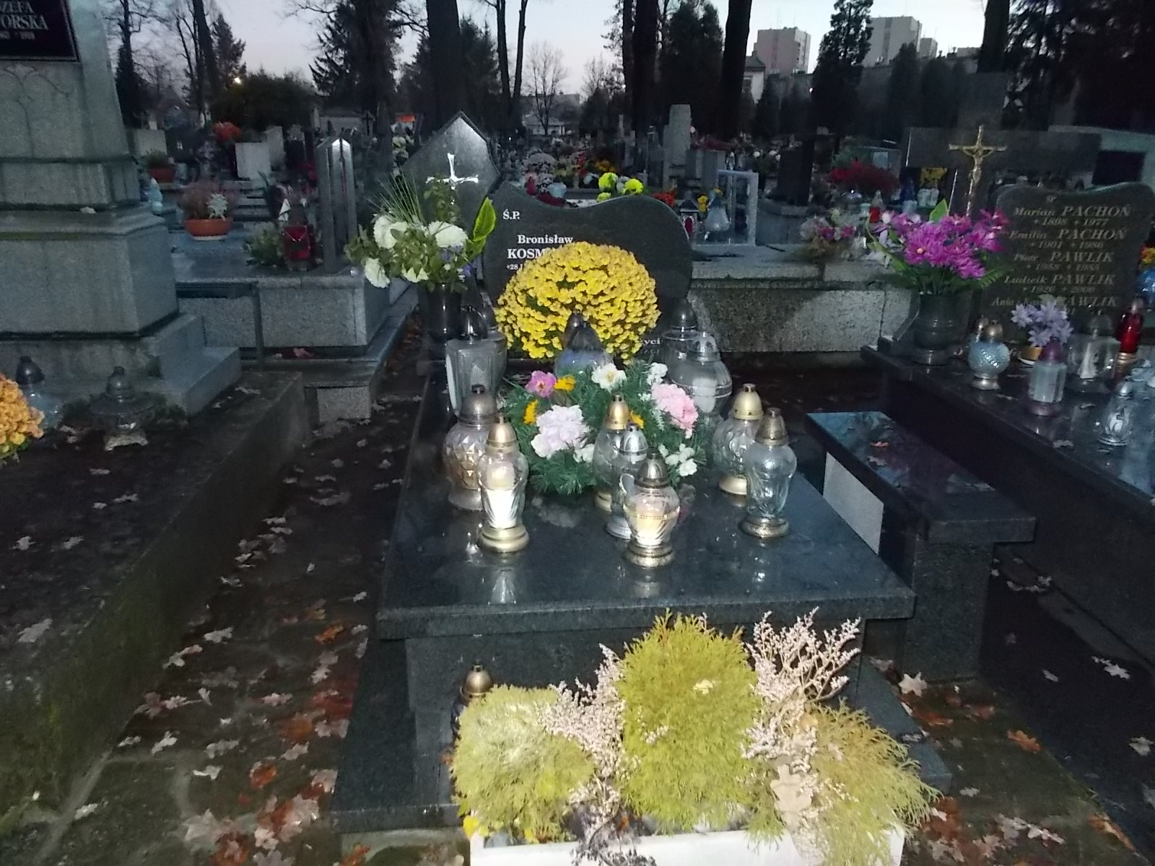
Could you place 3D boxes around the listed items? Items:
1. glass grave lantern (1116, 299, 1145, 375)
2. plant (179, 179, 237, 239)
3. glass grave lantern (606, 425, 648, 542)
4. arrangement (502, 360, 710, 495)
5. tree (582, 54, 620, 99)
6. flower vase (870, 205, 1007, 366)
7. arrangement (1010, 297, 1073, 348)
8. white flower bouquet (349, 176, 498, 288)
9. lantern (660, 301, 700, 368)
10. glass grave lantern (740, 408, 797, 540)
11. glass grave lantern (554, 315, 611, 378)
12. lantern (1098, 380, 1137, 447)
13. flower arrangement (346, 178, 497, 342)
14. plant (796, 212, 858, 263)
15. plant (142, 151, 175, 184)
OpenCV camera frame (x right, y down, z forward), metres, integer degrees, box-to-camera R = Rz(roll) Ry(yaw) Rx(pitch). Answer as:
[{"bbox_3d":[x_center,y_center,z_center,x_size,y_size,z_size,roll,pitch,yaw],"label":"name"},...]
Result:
[{"bbox_3d":[2.165,-0.379,3.378,0.112,0.287,0.112,0,20,0],"label":"glass grave lantern"},{"bbox_3d":[-2.377,-1.421,5.548,0.329,0.337,0.312,-1,18,-5],"label":"plant"},{"bbox_3d":[0.120,0.101,1.933,0.102,0.252,0.102,-1,18,-5],"label":"glass grave lantern"},{"bbox_3d":[0.080,-0.045,2.351,0.543,0.268,0.434,-1,18,-5],"label":"arrangement"},{"bbox_3d":[2.185,-30.724,79.283,4.000,7.300,4.000,0,20,0],"label":"tree"},{"bbox_3d":[1.474,-0.587,3.483,0.496,0.594,0.422,-1,18,-5],"label":"flower vase"},{"bbox_3d":[1.889,-0.453,3.530,0.250,0.200,0.210,0,20,0],"label":"arrangement"},{"bbox_3d":[-0.572,-0.728,3.170,0.527,0.391,0.422,-1,18,-5],"label":"white flower bouquet"},{"bbox_3d":[0.369,-0.298,2.935,0.137,0.310,0.137,0,20,0],"label":"lantern"},{"bbox_3d":[0.412,0.082,1.853,0.114,0.268,0.114,-1,18,-5],"label":"glass grave lantern"},{"bbox_3d":[0.021,-0.197,2.712,0.186,0.333,0.186,-1,18,-5],"label":"glass grave lantern"},{"bbox_3d":[1.583,-0.062,2.534,0.095,0.186,0.095,-1,18,-5],"label":"lantern"},{"bbox_3d":[-0.589,-0.623,3.303,0.540,0.630,0.420,0,20,0],"label":"flower arrangement"},{"bbox_3d":[1.701,-1.325,5.862,0.402,0.300,0.342,0,20,0],"label":"plant"},{"bbox_3d":[-4.588,-2.901,9.506,0.316,0.334,0.301,-1,18,-5],"label":"plant"}]

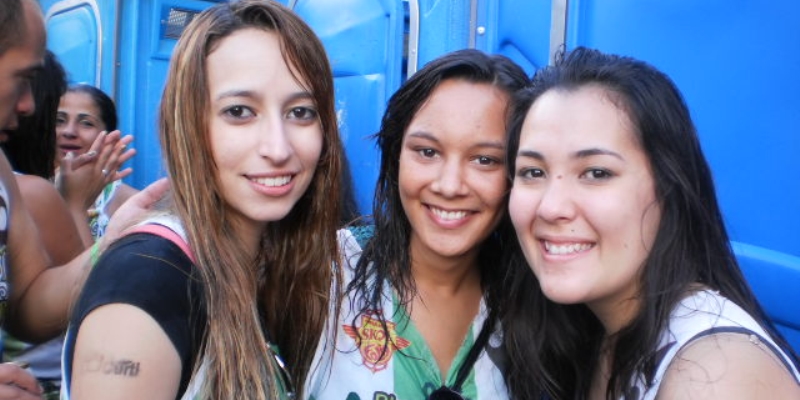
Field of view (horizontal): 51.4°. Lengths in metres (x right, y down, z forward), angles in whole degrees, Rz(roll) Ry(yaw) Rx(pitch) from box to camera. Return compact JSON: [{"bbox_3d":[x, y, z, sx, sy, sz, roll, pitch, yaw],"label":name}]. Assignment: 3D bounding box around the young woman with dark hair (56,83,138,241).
[{"bbox_3d":[-0.834,0.507,2.132,0.500,1.600,0.380,3,2,-6],"label":"young woman with dark hair"}]

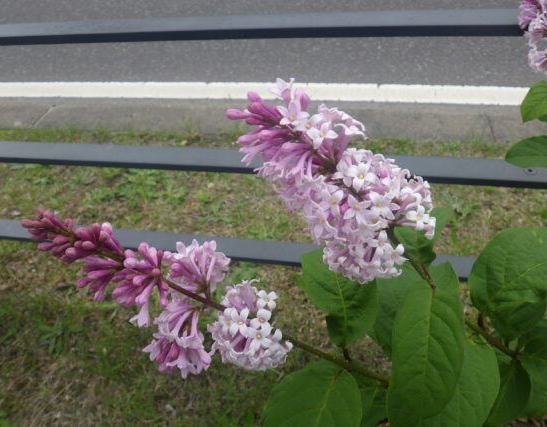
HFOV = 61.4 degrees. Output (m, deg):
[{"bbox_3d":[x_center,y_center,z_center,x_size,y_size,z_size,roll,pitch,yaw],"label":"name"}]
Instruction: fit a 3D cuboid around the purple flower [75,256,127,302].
[{"bbox_3d":[-0.120,0.046,0.320,0.034,0.030,0.032,18,90,2],"label":"purple flower"}]

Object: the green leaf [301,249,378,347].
[{"bbox_3d":[0.050,0.062,0.350,0.058,0.028,0.082,-5,69,-2],"label":"green leaf"}]

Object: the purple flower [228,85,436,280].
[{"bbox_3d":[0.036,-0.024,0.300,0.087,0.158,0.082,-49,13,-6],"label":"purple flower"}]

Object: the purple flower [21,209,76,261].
[{"bbox_3d":[-0.156,0.015,0.320,0.040,0.032,0.033,35,85,-6],"label":"purple flower"}]

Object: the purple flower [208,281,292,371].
[{"bbox_3d":[-0.017,0.079,0.325,0.057,0.061,0.052,-6,12,-1],"label":"purple flower"}]

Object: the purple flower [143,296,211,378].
[{"bbox_3d":[-0.067,0.086,0.320,0.046,0.055,0.044,-12,0,-1],"label":"purple flower"}]

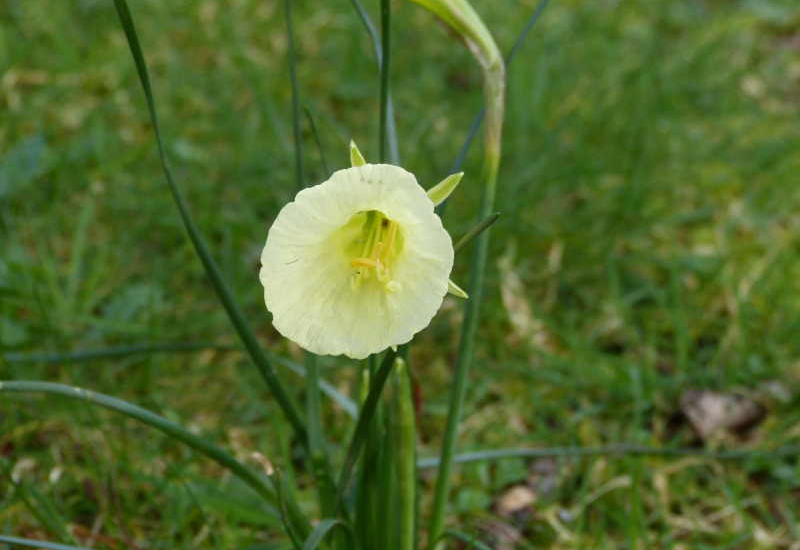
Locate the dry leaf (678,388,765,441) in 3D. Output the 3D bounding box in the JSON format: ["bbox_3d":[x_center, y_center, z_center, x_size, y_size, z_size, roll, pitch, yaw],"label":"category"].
[{"bbox_3d":[0.093,0.040,0.605,0.025,0.009,0.016,0,26,0],"label":"dry leaf"}]

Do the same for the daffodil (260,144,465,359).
[{"bbox_3d":[-0.008,-0.005,0.462,0.043,0.045,0.034,6,9,13],"label":"daffodil"}]

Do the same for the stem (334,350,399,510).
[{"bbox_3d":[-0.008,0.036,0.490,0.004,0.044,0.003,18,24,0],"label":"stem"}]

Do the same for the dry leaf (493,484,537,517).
[{"bbox_3d":[0.031,0.061,0.565,0.012,0.005,0.010,0,26,0],"label":"dry leaf"}]

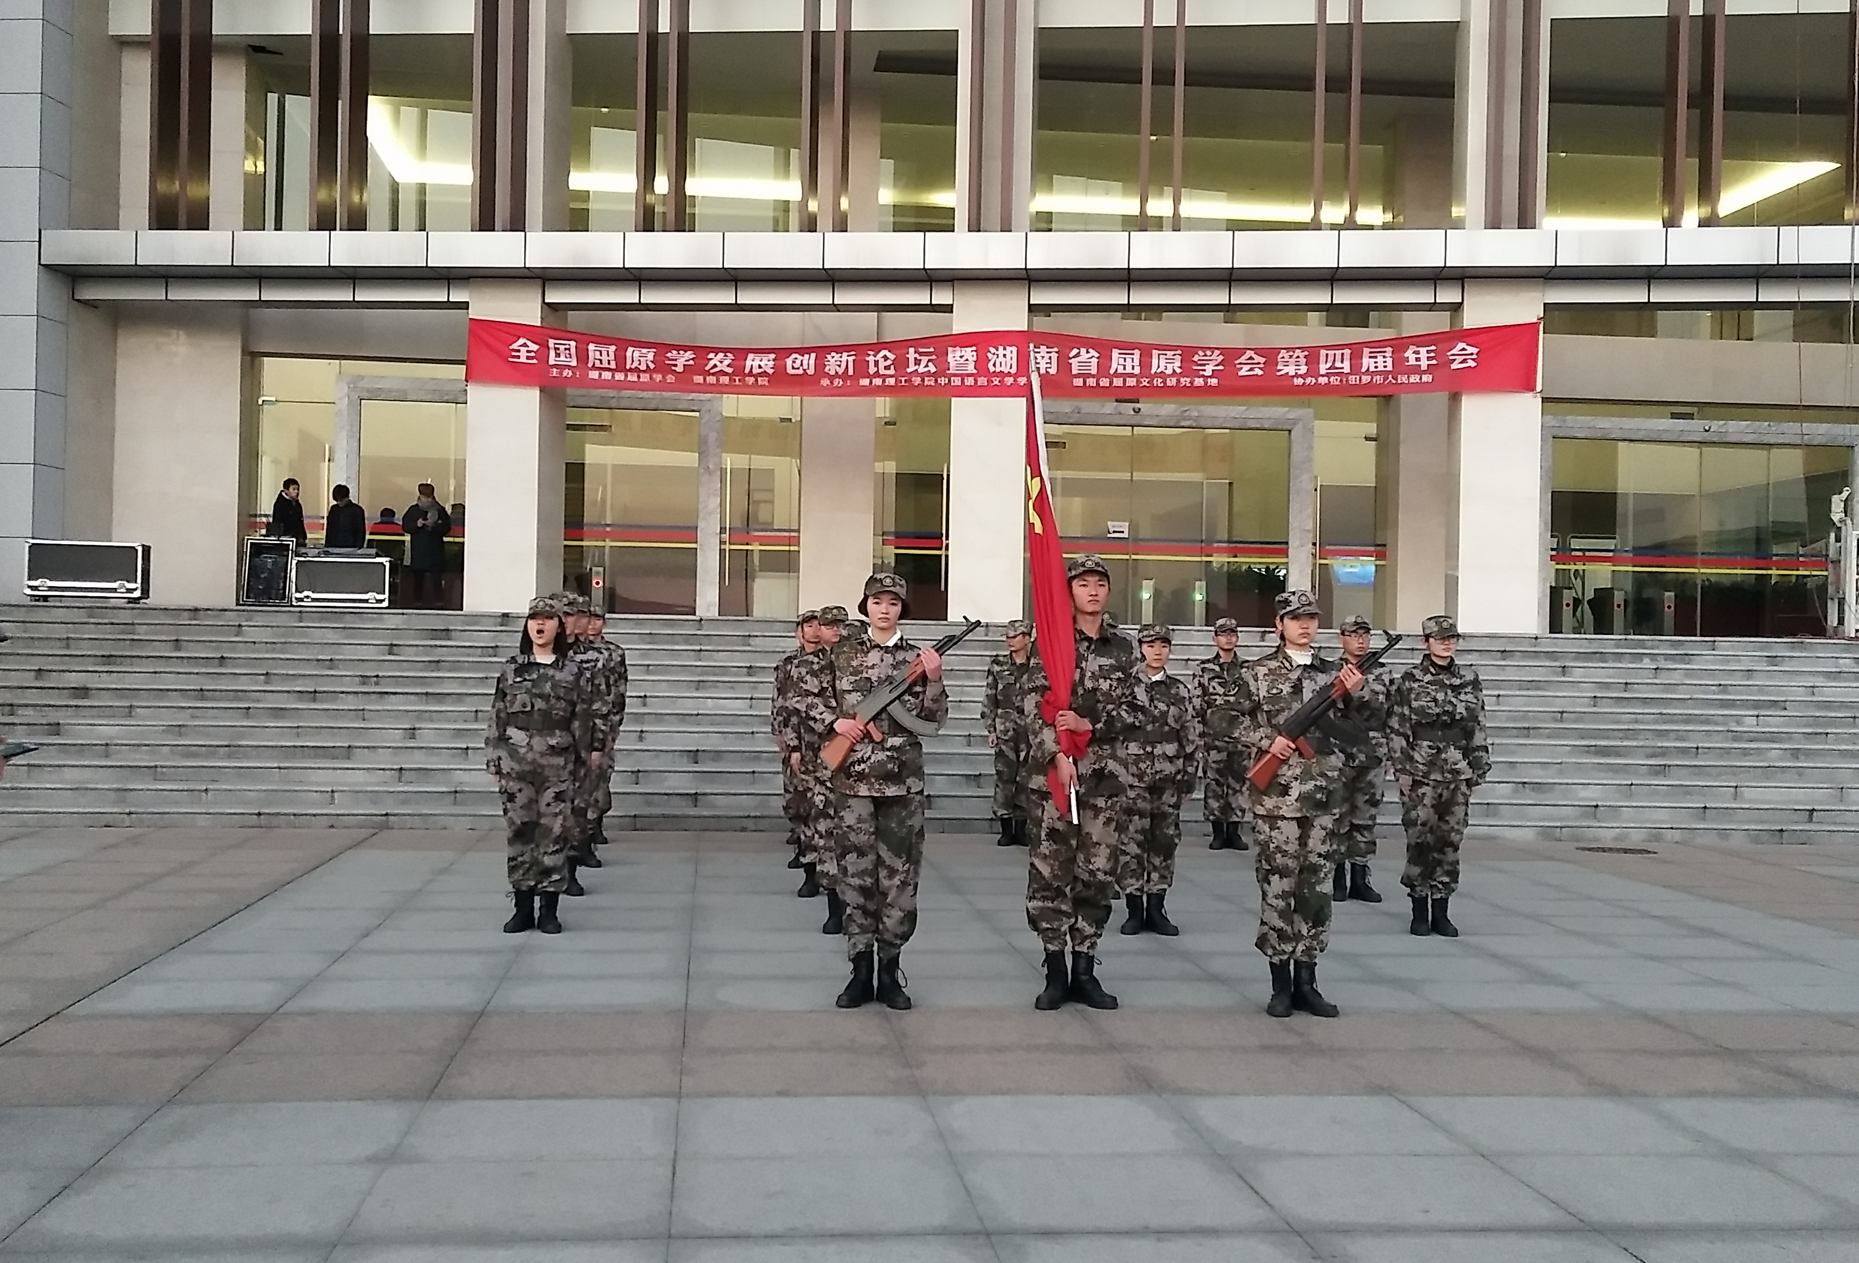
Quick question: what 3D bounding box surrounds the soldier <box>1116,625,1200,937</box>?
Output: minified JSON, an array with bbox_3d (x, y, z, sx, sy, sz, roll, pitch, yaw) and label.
[{"bbox_3d":[1.187,0.767,7.268,0.470,1.594,0.310,1,-1,-5],"label":"soldier"}]

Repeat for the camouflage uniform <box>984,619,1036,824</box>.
[{"bbox_3d":[0.670,0.763,10.650,0.510,1.720,0.330,1,0,-5],"label":"camouflage uniform"}]

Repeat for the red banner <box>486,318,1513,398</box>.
[{"bbox_3d":[0.680,-3.228,16.470,12.640,0.900,0.080,1,0,5],"label":"red banner"}]

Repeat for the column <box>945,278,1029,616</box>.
[{"bbox_3d":[0.754,-2.122,17.247,0.910,4.190,0.820,1,-1,4],"label":"column"}]

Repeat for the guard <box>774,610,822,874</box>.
[{"bbox_3d":[-0.807,0.732,9.400,0.510,1.720,0.330,1,0,-9],"label":"guard"}]

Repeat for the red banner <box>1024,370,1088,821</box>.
[{"bbox_3d":[0.481,-0.154,5.500,0.210,1.737,0.170,-4,0,-5],"label":"red banner"}]

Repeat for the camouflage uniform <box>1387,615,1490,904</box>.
[{"bbox_3d":[2.678,0.742,7.335,0.480,1.670,0.310,1,-1,-6],"label":"camouflage uniform"}]

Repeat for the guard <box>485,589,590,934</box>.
[{"bbox_3d":[-2.055,0.693,7.250,0.520,1.730,0.330,1,0,-10],"label":"guard"}]

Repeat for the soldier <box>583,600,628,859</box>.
[{"bbox_3d":[-2.398,0.706,10.000,0.520,1.730,0.330,1,0,-10],"label":"soldier"}]

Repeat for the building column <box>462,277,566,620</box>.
[{"bbox_3d":[-5.223,-2.240,17.678,0.910,4.190,0.820,1,-1,4],"label":"building column"}]

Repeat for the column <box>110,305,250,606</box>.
[{"bbox_3d":[-9.664,-2.189,18.282,1.620,3.920,0.550,1,-1,4],"label":"column"}]

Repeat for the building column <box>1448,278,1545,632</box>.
[{"bbox_3d":[6.756,-2.004,16.816,0.910,4.190,0.820,1,-1,4],"label":"building column"}]

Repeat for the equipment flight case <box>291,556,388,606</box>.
[{"bbox_3d":[-6.806,-0.530,16.345,1.090,0.610,0.500,1,-1,-6],"label":"equipment flight case"}]

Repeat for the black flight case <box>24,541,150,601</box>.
[{"bbox_3d":[-9.021,-0.613,15.011,1.070,0.630,0.500,1,0,-19],"label":"black flight case"}]

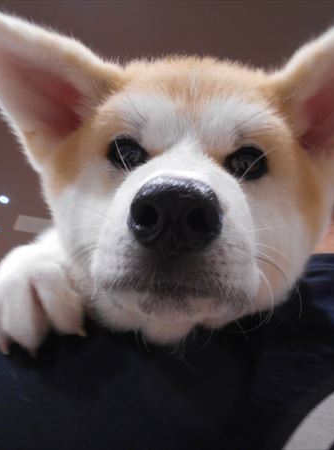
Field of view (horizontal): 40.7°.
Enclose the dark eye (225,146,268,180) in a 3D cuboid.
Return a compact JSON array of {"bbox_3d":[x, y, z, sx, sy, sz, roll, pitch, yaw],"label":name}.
[{"bbox_3d":[0.044,-0.034,0.250,0.023,0.019,0.015,4,2,-5],"label":"dark eye"}]

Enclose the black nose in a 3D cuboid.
[{"bbox_3d":[0.003,-0.004,0.188,0.038,0.032,0.027,4,2,5],"label":"black nose"}]

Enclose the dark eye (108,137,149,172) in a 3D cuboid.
[{"bbox_3d":[-0.021,-0.039,0.250,0.023,0.019,0.015,5,2,13],"label":"dark eye"}]

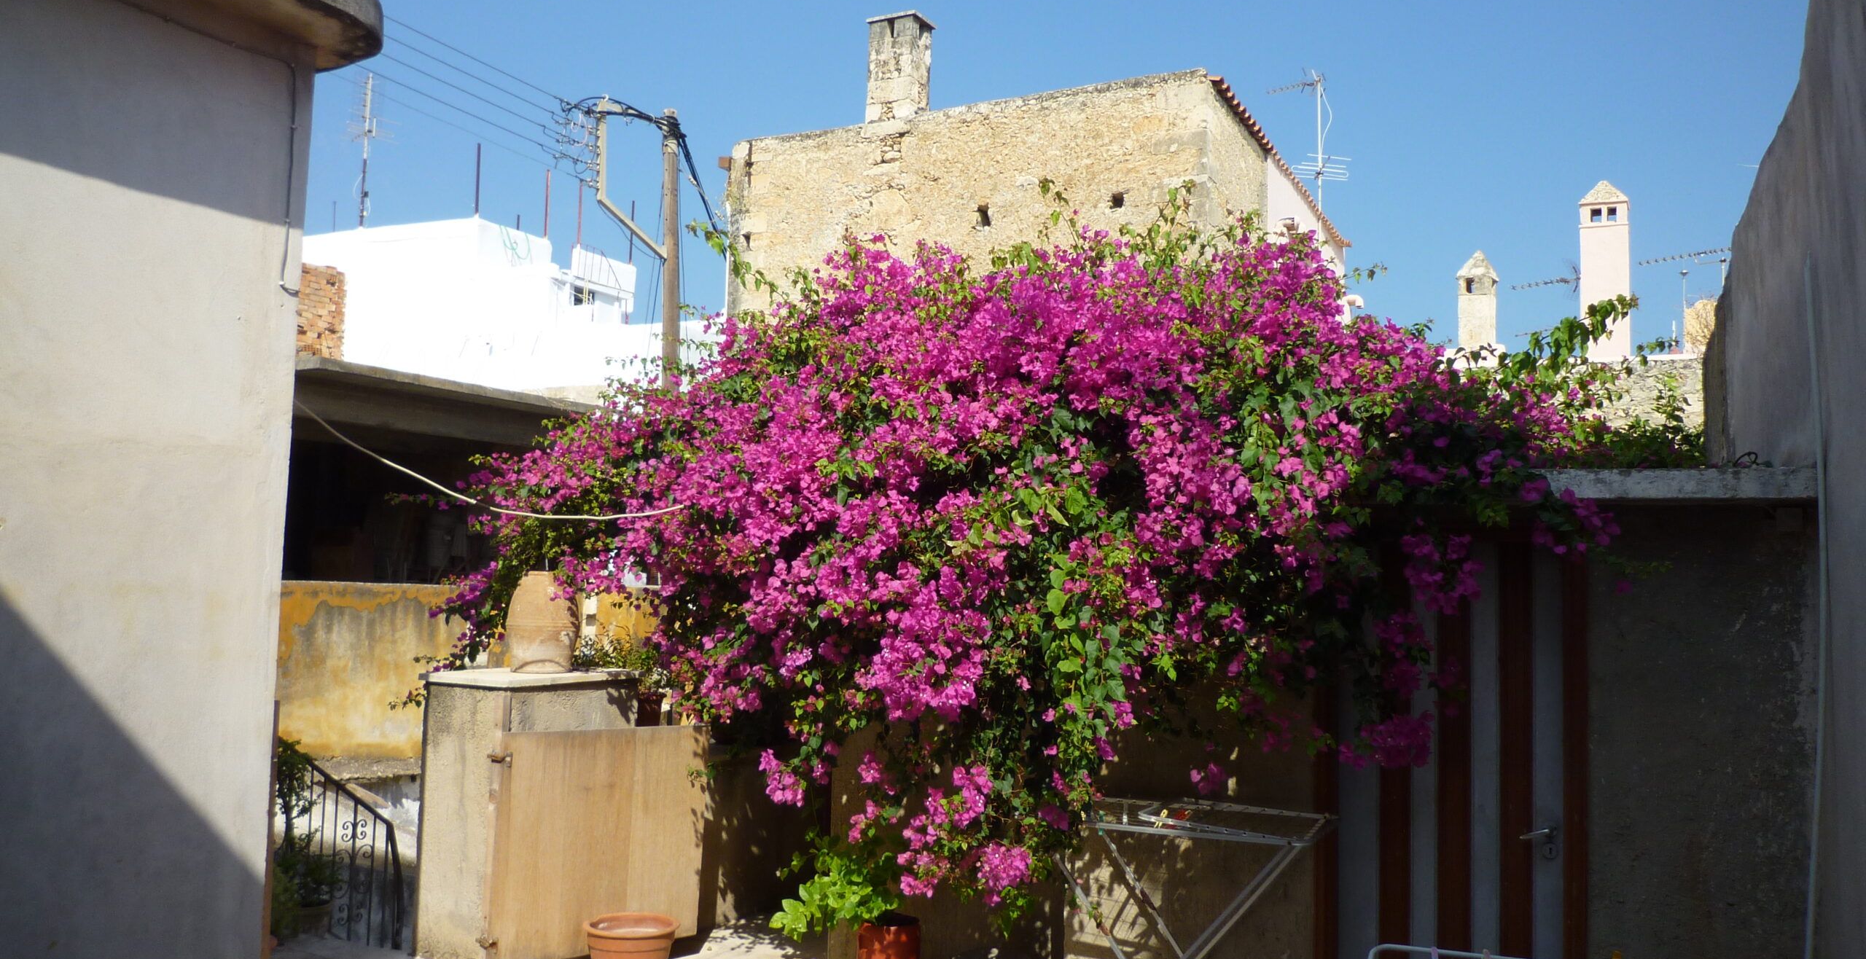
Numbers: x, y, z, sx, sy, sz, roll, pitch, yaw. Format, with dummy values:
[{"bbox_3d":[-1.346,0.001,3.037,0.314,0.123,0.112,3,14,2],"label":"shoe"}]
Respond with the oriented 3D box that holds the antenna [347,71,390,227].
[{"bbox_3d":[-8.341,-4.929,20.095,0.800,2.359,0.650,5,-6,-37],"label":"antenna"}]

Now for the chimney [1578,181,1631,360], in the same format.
[{"bbox_3d":[8.251,-2.582,16.591,0.570,2.262,0.570,-1,-5,28],"label":"chimney"}]

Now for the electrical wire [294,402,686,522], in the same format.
[{"bbox_3d":[-1.683,-0.047,5.297,1.527,0.392,0.080,5,-5,-33],"label":"electrical wire"}]

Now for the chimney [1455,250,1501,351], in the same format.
[{"bbox_3d":[7.273,-2.385,18.000,0.470,1.360,0.470,-1,-5,34],"label":"chimney"}]

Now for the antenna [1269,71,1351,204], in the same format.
[{"bbox_3d":[4.909,-4.462,17.574,1.000,1.831,0.750,-2,-6,34],"label":"antenna"}]

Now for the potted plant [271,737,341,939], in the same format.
[{"bbox_3d":[-2.931,1.663,6.354,0.360,0.890,0.360,-1,-5,28],"label":"potted plant"}]

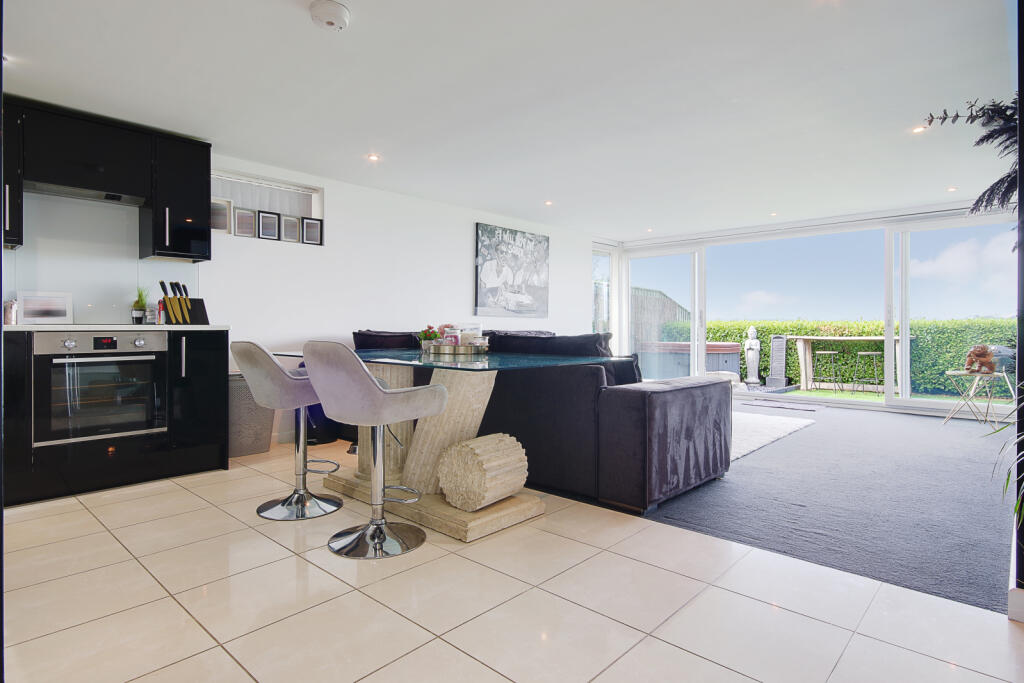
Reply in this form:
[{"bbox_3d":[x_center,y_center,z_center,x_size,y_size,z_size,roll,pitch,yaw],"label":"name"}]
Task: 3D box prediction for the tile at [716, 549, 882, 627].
[{"bbox_3d":[0.980,0.843,1.865,0.433,0.010,0.388,1,2,43],"label":"tile"}]

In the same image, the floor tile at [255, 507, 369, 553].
[{"bbox_3d":[-0.885,0.864,2.505,0.443,0.010,0.443,1,2,42],"label":"floor tile"}]

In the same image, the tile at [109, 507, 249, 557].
[{"bbox_3d":[-1.467,0.838,2.402,0.433,0.010,0.427,1,2,43],"label":"tile"}]

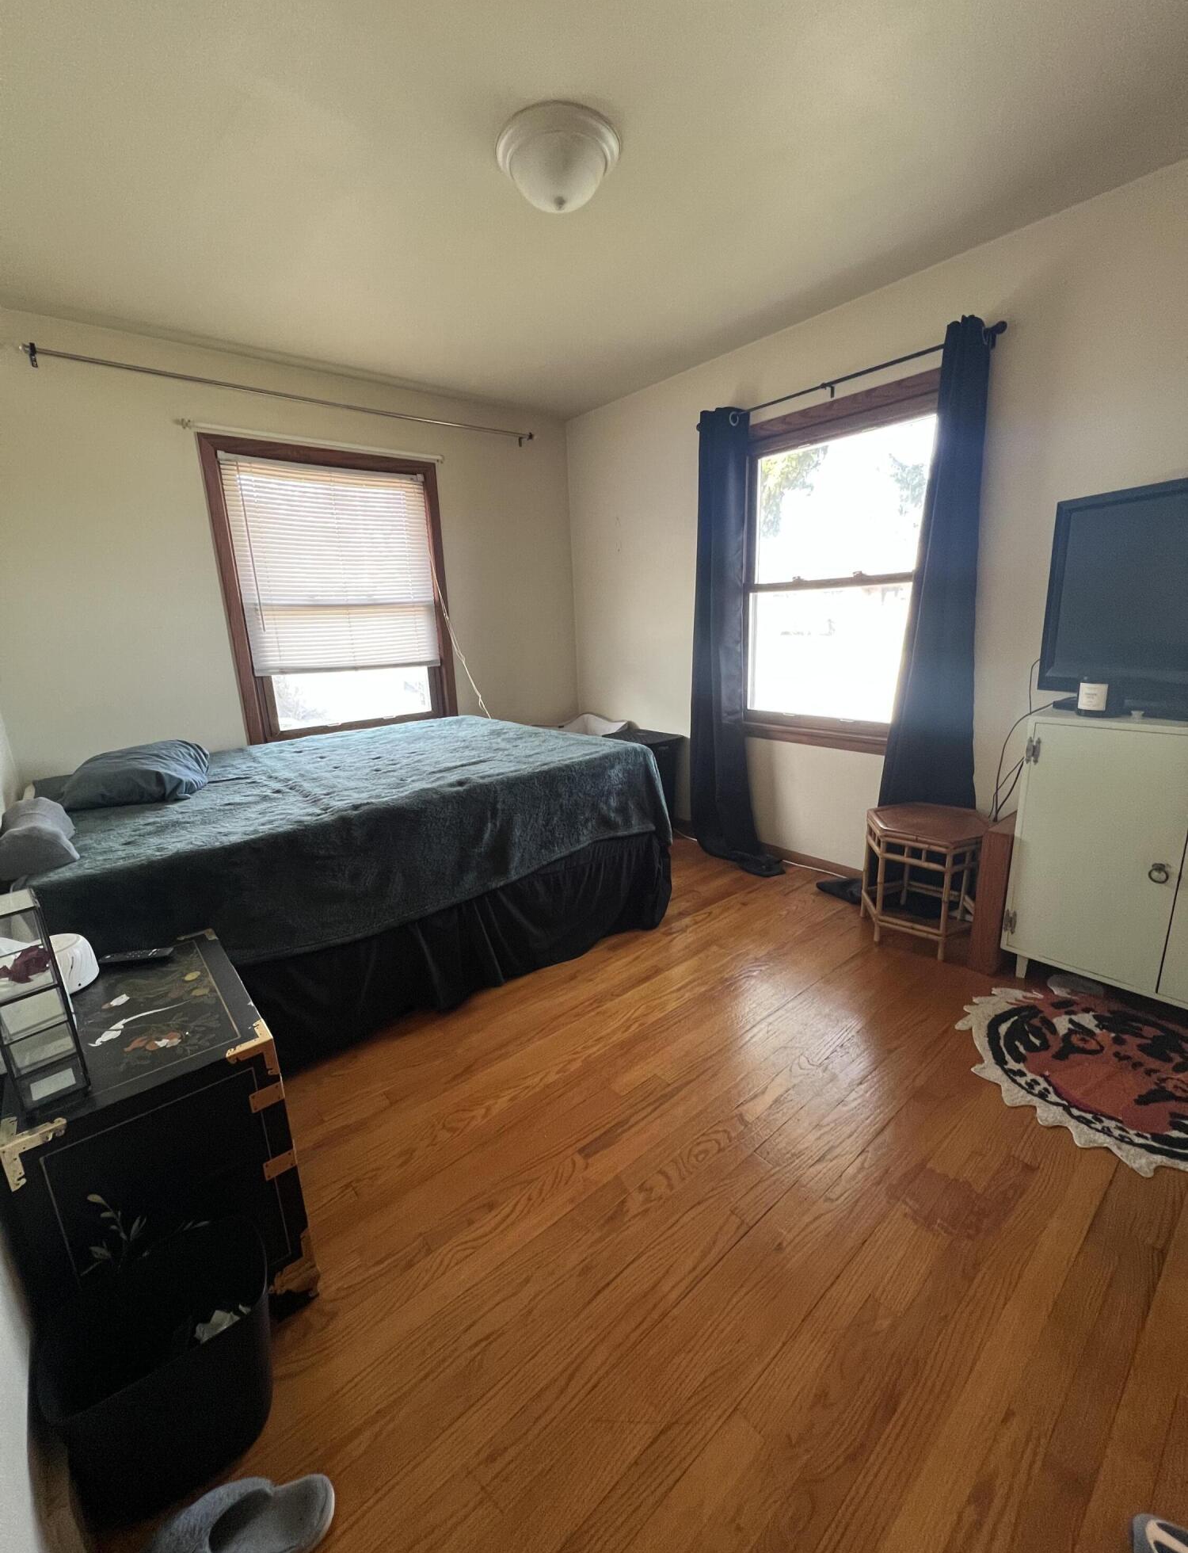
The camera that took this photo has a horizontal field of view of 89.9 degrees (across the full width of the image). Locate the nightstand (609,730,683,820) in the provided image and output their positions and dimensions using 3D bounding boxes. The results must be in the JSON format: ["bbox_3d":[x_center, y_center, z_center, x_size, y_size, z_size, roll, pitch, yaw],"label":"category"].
[{"bbox_3d":[0.233,0.074,3.448,0.380,0.605,0.430,-14,19,-38],"label":"nightstand"}]

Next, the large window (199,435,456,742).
[{"bbox_3d":[-1.265,-0.880,3.090,1.120,1.470,0.110,-14,19,-38],"label":"large window"}]

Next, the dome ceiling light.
[{"bbox_3d":[-0.089,-1.538,1.535,0.317,0.140,0.318,-2,15,1],"label":"dome ceiling light"}]

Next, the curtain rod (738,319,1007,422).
[{"bbox_3d":[0.945,-1.572,2.425,0.100,0.070,1.290,-14,19,-38],"label":"curtain rod"}]

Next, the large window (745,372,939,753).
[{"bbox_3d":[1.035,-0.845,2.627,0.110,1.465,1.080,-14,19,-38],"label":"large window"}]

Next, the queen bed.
[{"bbox_3d":[-0.985,0.307,2.506,1.990,0.745,1.580,-14,19,-38],"label":"queen bed"}]

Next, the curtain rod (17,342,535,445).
[{"bbox_3d":[-1.229,-1.767,2.857,2.260,0.070,0.090,-14,19,-38],"label":"curtain rod"}]

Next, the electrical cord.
[{"bbox_3d":[1.513,-0.101,2.095,0.160,0.620,0.170,-14,19,-38],"label":"electrical cord"}]

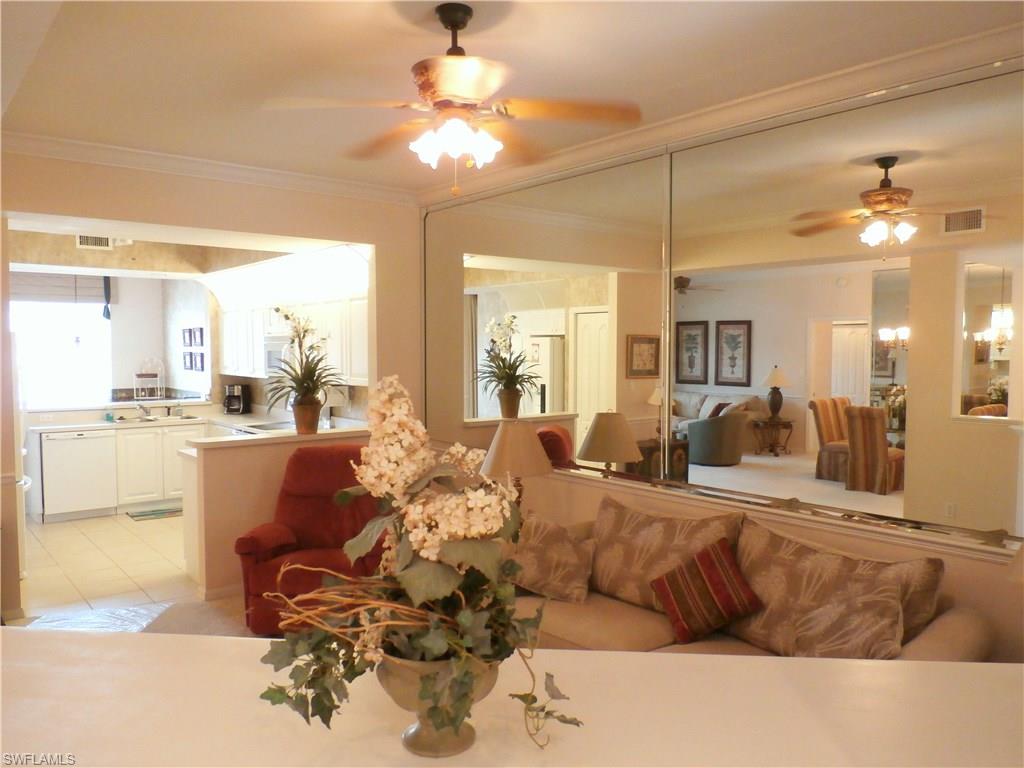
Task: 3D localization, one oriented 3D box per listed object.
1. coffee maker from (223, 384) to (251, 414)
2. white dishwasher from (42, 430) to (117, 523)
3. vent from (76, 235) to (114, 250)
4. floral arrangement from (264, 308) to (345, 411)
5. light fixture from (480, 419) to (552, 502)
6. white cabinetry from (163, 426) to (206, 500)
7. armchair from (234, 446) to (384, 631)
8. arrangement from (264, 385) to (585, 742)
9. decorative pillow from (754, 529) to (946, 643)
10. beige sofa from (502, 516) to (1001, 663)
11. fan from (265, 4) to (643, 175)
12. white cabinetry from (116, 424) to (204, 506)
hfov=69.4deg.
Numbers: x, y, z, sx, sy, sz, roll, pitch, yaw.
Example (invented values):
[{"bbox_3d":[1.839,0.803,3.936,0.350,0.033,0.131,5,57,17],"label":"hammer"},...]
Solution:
[{"bbox_3d":[-3.095,0.159,8.323,0.200,0.330,0.270,0,3,-3],"label":"coffee maker"},{"bbox_3d":[-4.289,0.868,7.255,0.610,0.865,0.600,-3,4,-40],"label":"white dishwasher"},{"bbox_3d":[-4.088,-1.388,7.249,0.315,0.155,0.030,-3,4,-40],"label":"vent"},{"bbox_3d":[-1.503,-0.172,5.292,0.570,0.730,0.560,-2,4,-40],"label":"floral arrangement"},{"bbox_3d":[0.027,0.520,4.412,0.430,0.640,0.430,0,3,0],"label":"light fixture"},{"bbox_3d":[-3.527,0.777,7.797,0.440,0.760,0.580,-2,4,-40],"label":"white cabinetry"},{"bbox_3d":[-1.050,0.924,4.530,0.840,1.010,0.900,0,3,5],"label":"armchair"},{"bbox_3d":[-0.141,0.271,1.139,0.500,0.575,0.380,0,3,0],"label":"arrangement"},{"bbox_3d":[1.266,0.777,2.866,0.200,0.460,0.740,24,-13,-39],"label":"decorative pillow"},{"bbox_3d":[0.848,1.108,3.395,0.950,0.820,2.130,-3,4,-40],"label":"beige sofa"},{"bbox_3d":[-0.201,-1.054,2.618,1.320,0.580,1.320,-3,4,-40],"label":"fan"},{"bbox_3d":[-3.737,0.802,7.736,0.840,0.790,0.600,-3,4,-40],"label":"white cabinetry"}]

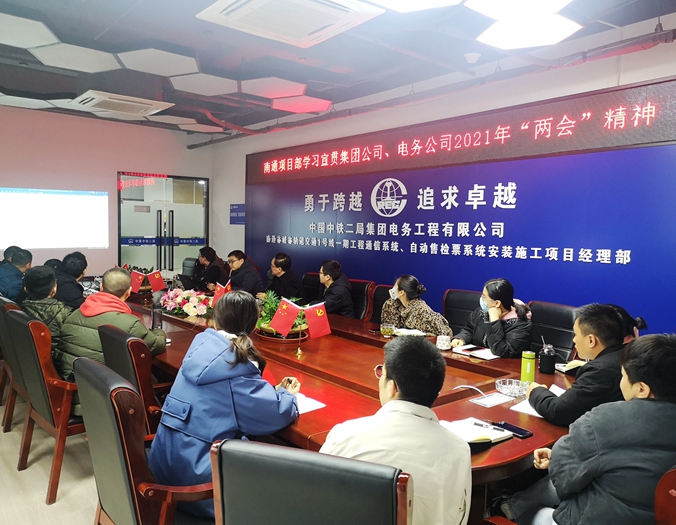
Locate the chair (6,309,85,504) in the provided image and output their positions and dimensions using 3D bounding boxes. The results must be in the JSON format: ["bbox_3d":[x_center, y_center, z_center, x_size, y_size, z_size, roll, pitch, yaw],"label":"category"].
[{"bbox_3d":[-1.631,0.804,3.377,0.640,1.060,0.610,-2,5,-41],"label":"chair"}]

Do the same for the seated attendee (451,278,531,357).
[{"bbox_3d":[1.245,0.753,4.151,0.720,1.280,0.580,0,4,-24],"label":"seated attendee"}]

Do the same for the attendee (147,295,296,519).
[{"bbox_3d":[-0.528,0.775,2.382,0.560,1.280,0.880,4,5,41],"label":"attendee"}]

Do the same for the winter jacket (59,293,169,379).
[{"bbox_3d":[-1.442,0.532,3.452,0.620,0.660,0.540,3,4,30],"label":"winter jacket"}]

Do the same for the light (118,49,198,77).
[{"bbox_3d":[-1.491,-1.704,4.600,0.730,0.060,0.690,-2,5,-41],"label":"light"}]

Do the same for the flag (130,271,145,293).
[{"bbox_3d":[-2.053,0.200,5.600,0.155,0.235,0.030,-1,4,-25],"label":"flag"}]

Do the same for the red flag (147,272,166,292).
[{"bbox_3d":[-2.001,0.209,6.020,0.150,0.215,0.030,1,4,-6],"label":"red flag"}]

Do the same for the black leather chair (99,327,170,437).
[{"bbox_3d":[-0.926,0.843,2.956,0.640,1.060,0.600,-2,5,-41],"label":"black leather chair"}]

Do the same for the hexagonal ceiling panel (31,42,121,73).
[{"bbox_3d":[-2.366,-1.877,4.970,0.800,0.060,0.710,-2,5,-40],"label":"hexagonal ceiling panel"}]

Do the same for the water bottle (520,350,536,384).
[{"bbox_3d":[1.075,0.595,3.080,0.072,0.200,0.072,3,4,18],"label":"water bottle"}]

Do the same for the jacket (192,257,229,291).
[{"bbox_3d":[-1.759,0.253,7.388,0.520,0.660,0.540,0,4,-22],"label":"jacket"}]

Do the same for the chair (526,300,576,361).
[{"bbox_3d":[1.595,0.869,4.280,0.660,1.050,0.610,-2,5,-39],"label":"chair"}]

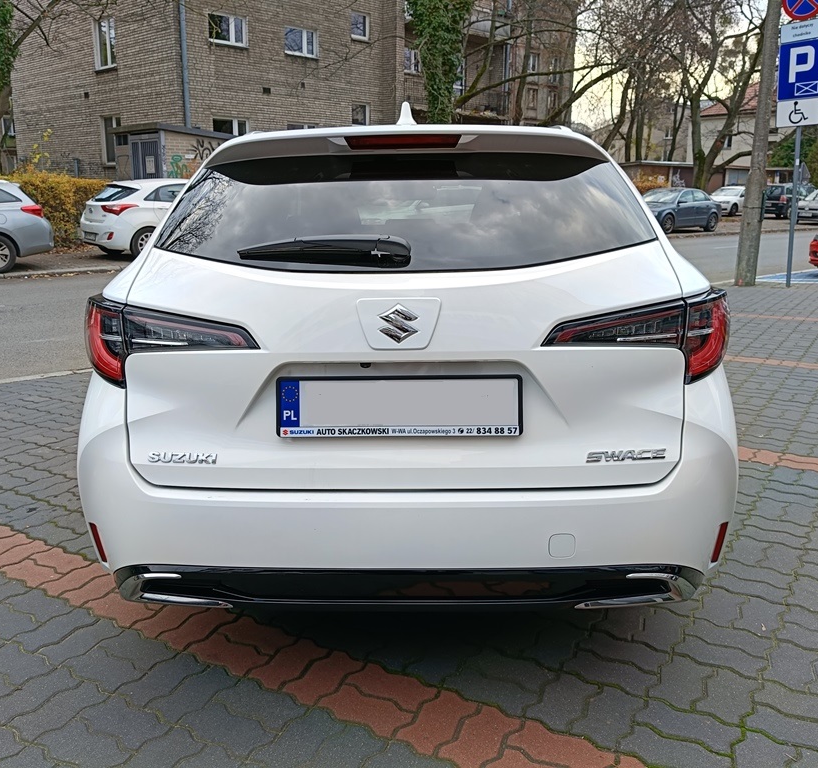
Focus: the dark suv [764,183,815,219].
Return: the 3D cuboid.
[{"bbox_3d":[19.383,-9.278,39.099,4.500,1.650,1.810,-10,17,-38],"label":"dark suv"}]

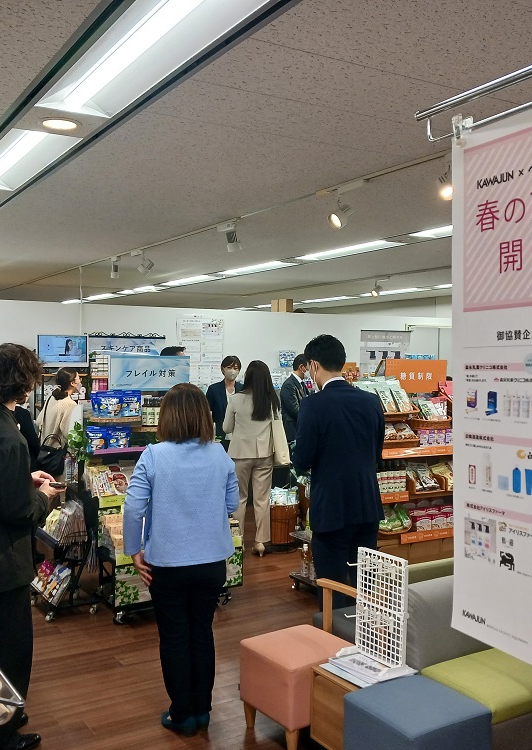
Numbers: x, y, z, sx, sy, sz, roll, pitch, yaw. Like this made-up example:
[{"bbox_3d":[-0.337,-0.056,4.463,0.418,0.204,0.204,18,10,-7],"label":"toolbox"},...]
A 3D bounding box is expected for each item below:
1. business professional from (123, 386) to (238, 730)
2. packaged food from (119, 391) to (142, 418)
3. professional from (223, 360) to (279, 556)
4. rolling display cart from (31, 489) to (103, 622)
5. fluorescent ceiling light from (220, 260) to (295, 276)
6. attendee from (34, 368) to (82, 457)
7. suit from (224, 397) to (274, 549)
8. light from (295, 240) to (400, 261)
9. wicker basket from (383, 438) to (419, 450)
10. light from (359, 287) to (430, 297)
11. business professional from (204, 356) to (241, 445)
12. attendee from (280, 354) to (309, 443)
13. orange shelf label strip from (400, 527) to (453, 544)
[{"bbox_3d":[-0.391,0.816,3.586,0.500,1.560,0.330,0,1,-14],"label":"business professional"},{"bbox_3d":[-0.922,0.197,5.330,0.150,0.178,0.060,-1,2,-31],"label":"packaged food"},{"bbox_3d":[-0.128,0.706,6.687,0.460,1.657,0.310,0,1,-21],"label":"professional"},{"bbox_3d":[-1.345,1.164,5.191,0.370,0.790,0.480,0,1,-31],"label":"rolling display cart"},{"bbox_3d":[-0.101,-1.155,8.253,0.294,0.085,1.242,0,1,-31],"label":"fluorescent ceiling light"},{"bbox_3d":[-1.711,0.708,6.419,0.400,1.560,0.450,-1,2,-42],"label":"attendee"},{"bbox_3d":[-0.144,0.757,6.450,0.430,1.240,0.300,-1,1,-25],"label":"suit"},{"bbox_3d":[0.721,-1.123,6.899,0.294,0.085,1.242,0,1,-31],"label":"light"},{"bbox_3d":[0.824,0.463,5.330,0.360,0.080,0.270,-1,2,-31],"label":"wicker basket"},{"bbox_3d":[1.933,-1.246,11.437,0.300,0.090,1.230,-1,2,-31],"label":"light"},{"bbox_3d":[-0.319,0.659,7.018,0.450,1.630,0.290,0,1,-9],"label":"business professional"},{"bbox_3d":[0.348,0.646,8.217,0.330,1.720,0.500,1,1,18],"label":"attendee"},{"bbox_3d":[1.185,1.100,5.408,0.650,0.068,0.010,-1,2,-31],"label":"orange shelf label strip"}]

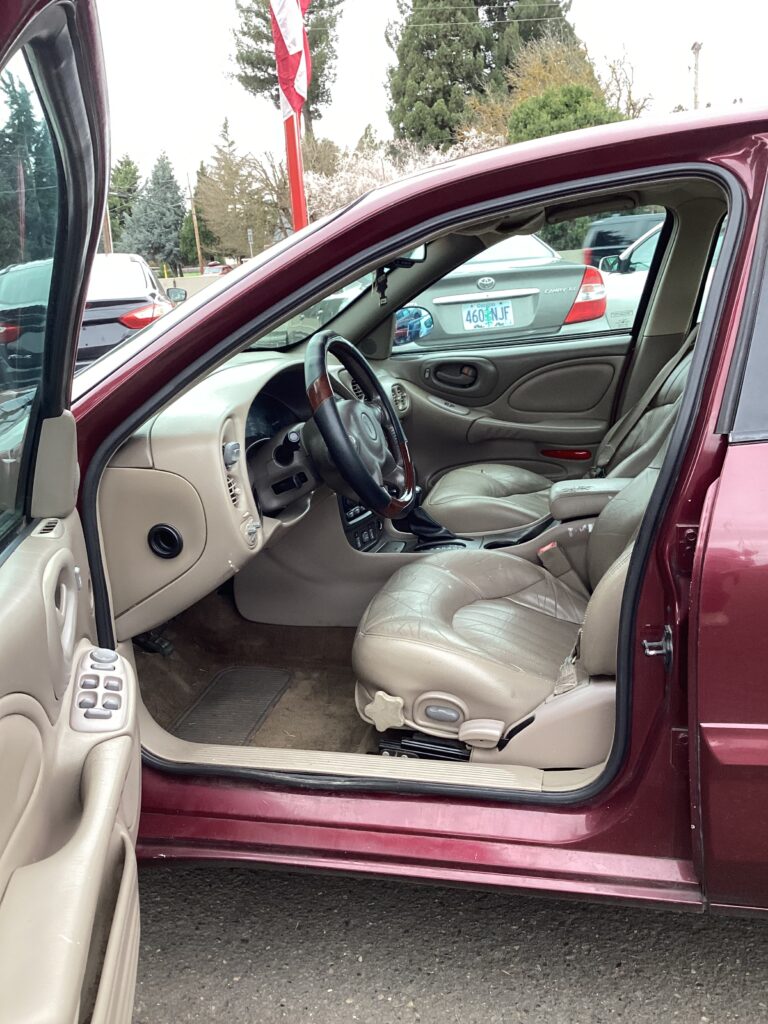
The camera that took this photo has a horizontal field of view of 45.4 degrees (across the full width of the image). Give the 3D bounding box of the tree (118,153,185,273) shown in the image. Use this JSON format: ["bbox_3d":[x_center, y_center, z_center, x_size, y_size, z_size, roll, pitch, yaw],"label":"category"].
[{"bbox_3d":[-14.844,-19.224,60.362,4.600,8.327,4.600,-8,16,-11],"label":"tree"}]

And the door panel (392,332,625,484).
[{"bbox_3d":[0.338,-0.262,2.905,0.900,0.570,0.140,1,17,17],"label":"door panel"}]

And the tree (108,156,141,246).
[{"bbox_3d":[-18.537,-21.055,66.392,4.000,9.059,4.000,-8,16,-13],"label":"tree"}]

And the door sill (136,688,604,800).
[{"bbox_3d":[-0.034,0.416,1.635,0.860,0.100,0.140,1,17,17],"label":"door sill"}]

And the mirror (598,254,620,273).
[{"bbox_3d":[1.778,-1.951,7.200,0.200,0.150,0.130,-6,16,-5],"label":"mirror"}]

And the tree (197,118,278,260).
[{"bbox_3d":[-8.940,-18.995,56.309,5.200,9.265,5.200,-6,16,-7],"label":"tree"}]

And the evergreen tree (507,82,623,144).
[{"bbox_3d":[6.185,-11.398,31.483,4.600,6.157,4.600,-1,16,11],"label":"evergreen tree"}]

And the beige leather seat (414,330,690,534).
[{"bbox_3d":[0.589,-0.209,2.436,0.900,0.880,0.540,1,17,17],"label":"beige leather seat"}]

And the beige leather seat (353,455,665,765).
[{"bbox_3d":[0.402,-0.004,1.750,0.880,0.880,0.540,1,17,17],"label":"beige leather seat"}]

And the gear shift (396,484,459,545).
[{"bbox_3d":[0.103,0.005,2.252,0.160,0.160,0.100,1,17,17],"label":"gear shift"}]

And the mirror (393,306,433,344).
[{"bbox_3d":[0.105,-0.638,3.130,0.120,0.150,0.210,9,20,38],"label":"mirror"}]

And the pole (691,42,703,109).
[{"bbox_3d":[16.852,-19.738,49.787,0.550,10.561,0.450,1,17,18],"label":"pole"}]

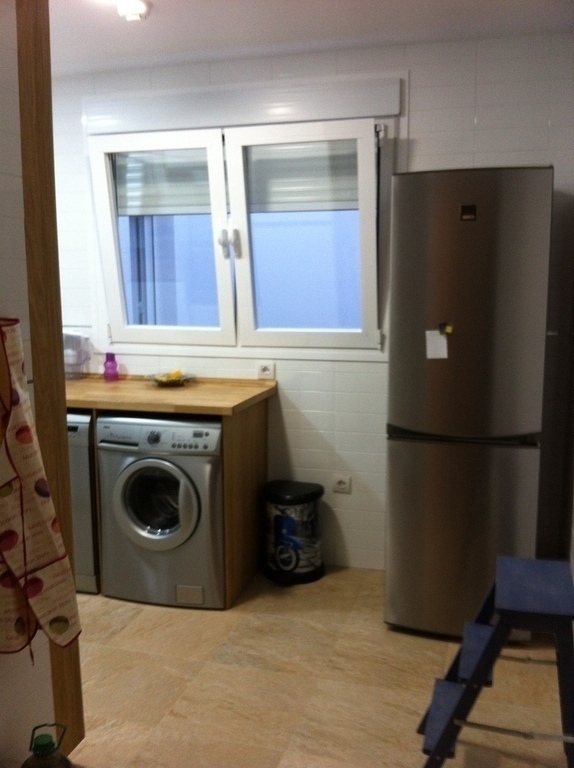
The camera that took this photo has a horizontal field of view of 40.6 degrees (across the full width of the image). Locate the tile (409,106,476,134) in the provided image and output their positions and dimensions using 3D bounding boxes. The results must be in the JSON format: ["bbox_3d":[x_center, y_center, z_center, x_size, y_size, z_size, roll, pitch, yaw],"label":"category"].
[{"bbox_3d":[0.678,-1.160,3.421,0.300,0.100,0.010,2,11,16],"label":"tile"}]

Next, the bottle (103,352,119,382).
[{"bbox_3d":[-0.891,-0.087,3.929,0.074,0.146,0.074,2,11,16],"label":"bottle"}]

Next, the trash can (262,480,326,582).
[{"bbox_3d":[0.031,0.723,3.797,0.284,0.445,0.265,2,11,16],"label":"trash can"}]

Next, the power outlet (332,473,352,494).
[{"bbox_3d":[0.270,0.495,3.841,0.084,0.086,0.014,2,11,16],"label":"power outlet"}]

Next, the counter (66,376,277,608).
[{"bbox_3d":[-0.739,0.479,3.800,1.261,0.947,0.642,2,11,16],"label":"counter"}]

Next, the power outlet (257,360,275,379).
[{"bbox_3d":[-0.106,-0.066,3.847,0.082,0.084,0.014,2,11,16],"label":"power outlet"}]

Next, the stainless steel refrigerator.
[{"bbox_3d":[0.766,0.086,3.284,0.588,1.861,0.630,2,11,16],"label":"stainless steel refrigerator"}]

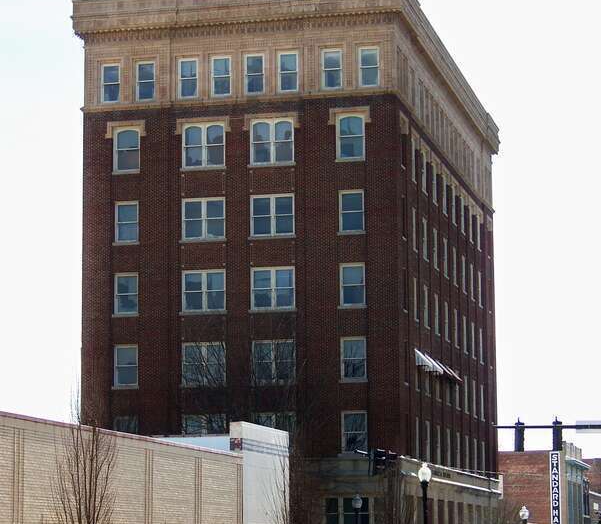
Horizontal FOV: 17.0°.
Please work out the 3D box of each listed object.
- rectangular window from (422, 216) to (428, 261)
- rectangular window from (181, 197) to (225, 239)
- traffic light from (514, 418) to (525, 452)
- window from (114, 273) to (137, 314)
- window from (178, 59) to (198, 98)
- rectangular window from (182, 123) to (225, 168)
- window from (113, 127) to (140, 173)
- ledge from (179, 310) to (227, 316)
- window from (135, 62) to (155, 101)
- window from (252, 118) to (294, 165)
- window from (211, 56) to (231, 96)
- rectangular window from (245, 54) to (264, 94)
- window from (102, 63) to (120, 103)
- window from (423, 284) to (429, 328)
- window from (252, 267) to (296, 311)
[{"bbox_3d":[5.921,-1.047,95.558,0.140,1.900,1.120,-2,-8,13],"label":"rectangular window"},{"bbox_3d":[-4.318,-1.935,90.361,2.000,1.830,0.150,-2,-8,13],"label":"rectangular window"},{"bbox_3d":[8.273,6.566,76.000,0.380,1.250,0.400,-2,-8,13],"label":"traffic light"},{"bbox_3d":[-7.846,1.447,90.716,1.110,1.870,0.150,-2,-8,13],"label":"window"},{"bbox_3d":[-5.208,-8.532,93.542,0.950,1.920,0.160,-2,-8,13],"label":"window"},{"bbox_3d":[-4.358,-5.242,91.610,1.997,2.038,0.150,-2,-8,13],"label":"rectangular window"},{"bbox_3d":[-7.990,-5.154,92.487,1.320,2.074,0.160,-2,-9,13],"label":"window"},{"bbox_3d":[-4.325,2.287,89.692,2.200,0.150,0.220,-2,-8,13],"label":"ledge"},{"bbox_3d":[-7.139,-8.315,92.749,0.906,1.790,0.160,-2,-9,13],"label":"window"},{"bbox_3d":[-1.283,-5.523,92.210,2.020,2.200,0.160,-2,-8,13],"label":"window"},{"bbox_3d":[-3.621,-8.479,91.949,0.941,1.870,0.160,-2,-9,13],"label":"window"},{"bbox_3d":[-2.123,-8.654,92.849,0.950,1.920,0.160,-2,-8,13],"label":"rectangular window"},{"bbox_3d":[-8.639,-8.143,92.242,0.900,1.780,0.150,-2,-8,13],"label":"window"},{"bbox_3d":[5.858,2.093,94.761,0.150,1.900,1.750,-2,-8,13],"label":"window"},{"bbox_3d":[-1.270,1.202,91.251,2.020,2.030,0.160,-2,-8,13],"label":"window"}]

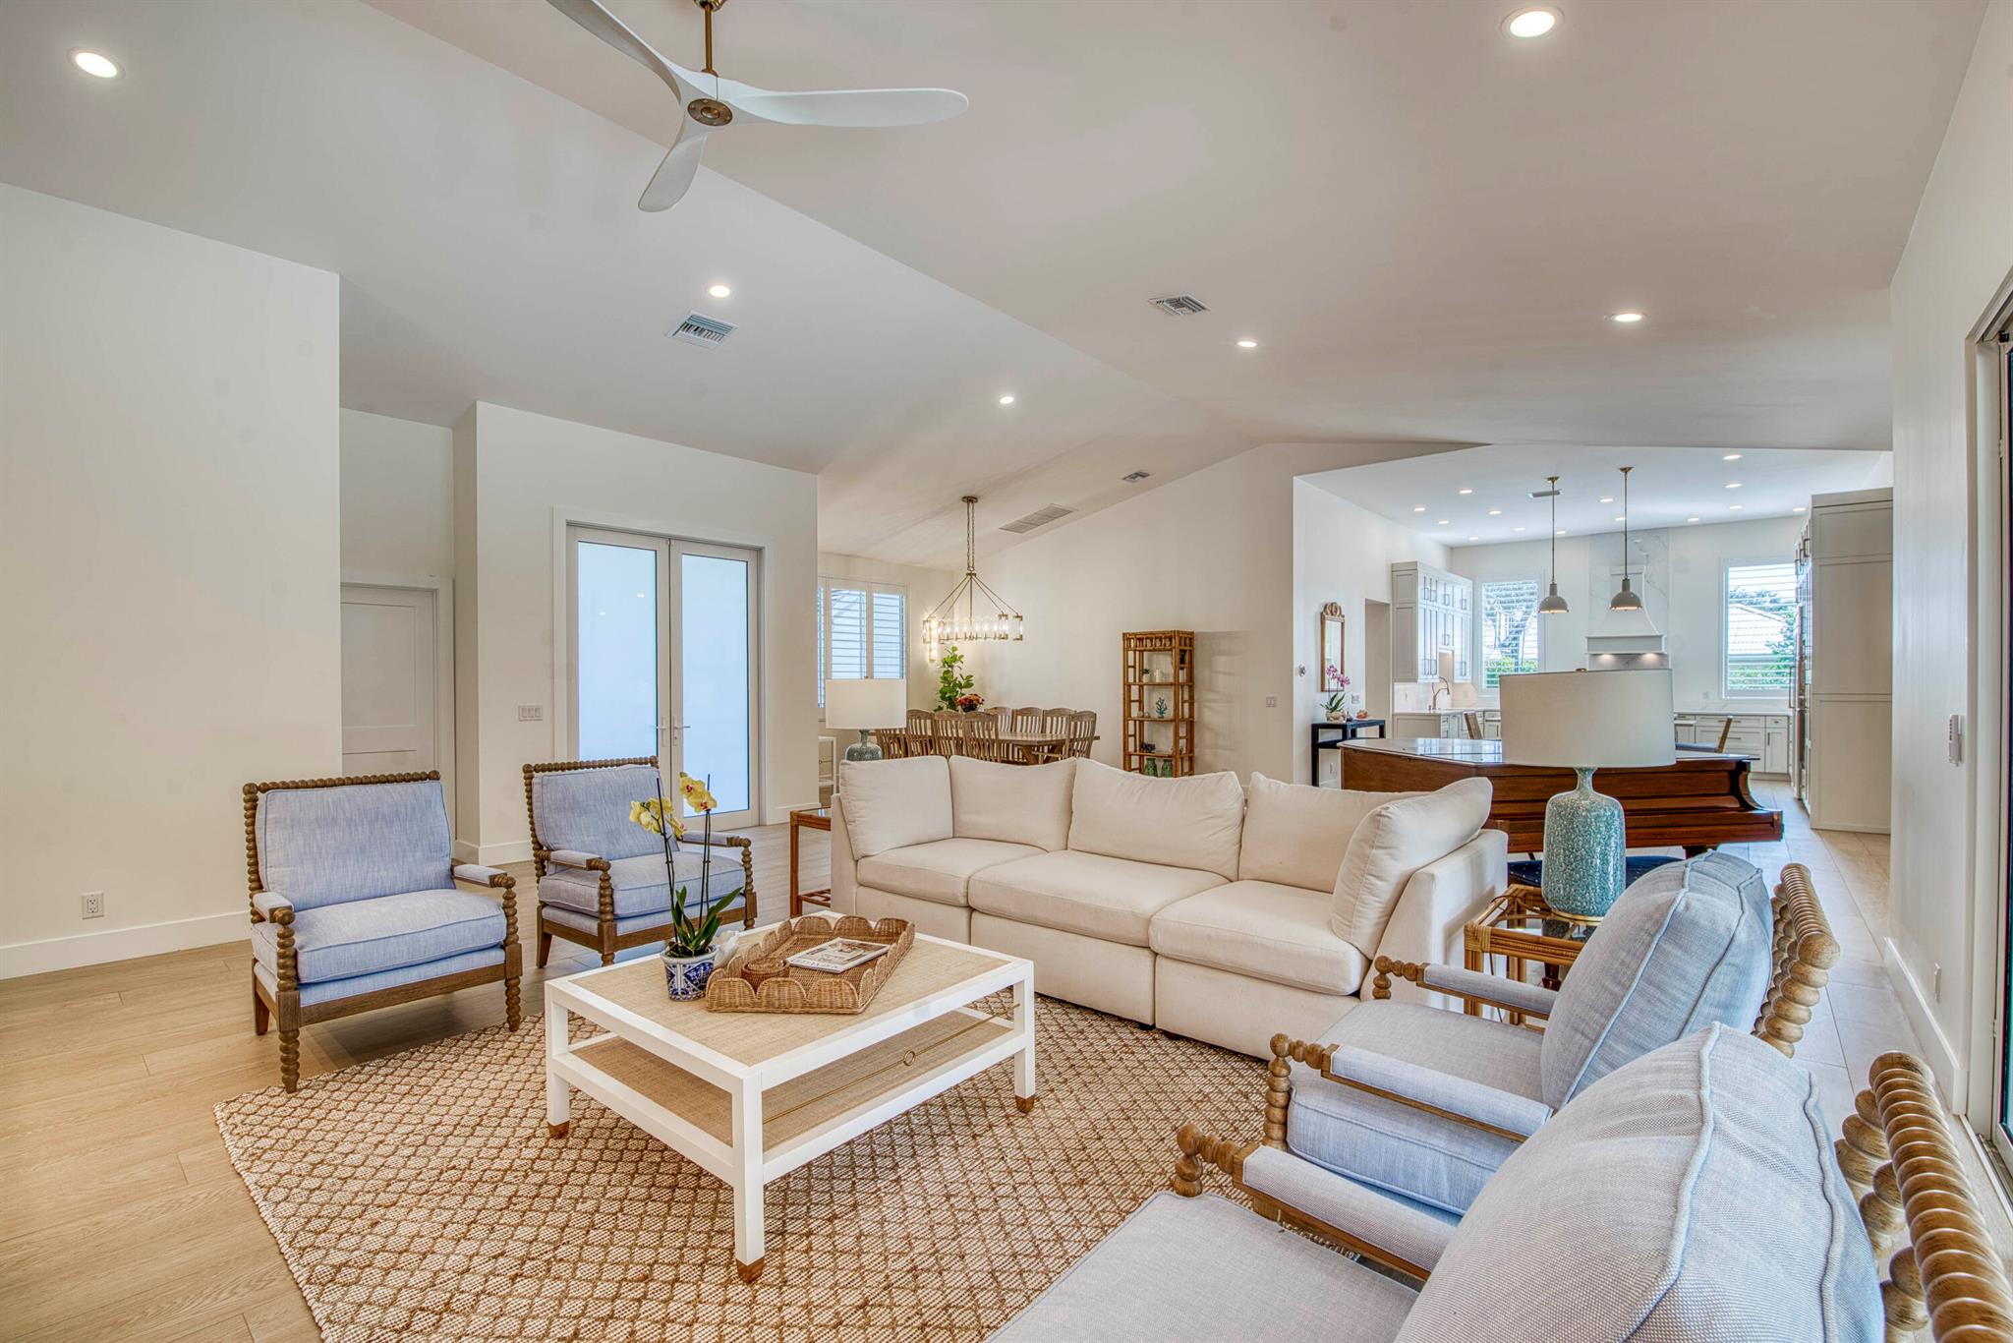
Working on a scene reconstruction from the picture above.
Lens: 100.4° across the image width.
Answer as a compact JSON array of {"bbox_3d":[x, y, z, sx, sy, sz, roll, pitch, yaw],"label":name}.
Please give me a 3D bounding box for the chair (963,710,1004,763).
[{"bbox_3d":[-0.083,0.920,8.381,0.480,1.040,0.560,-1,0,39],"label":"chair"}]

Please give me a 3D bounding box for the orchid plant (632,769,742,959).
[{"bbox_3d":[-0.920,0.555,2.410,0.299,0.555,0.230,0,0,-21],"label":"orchid plant"}]

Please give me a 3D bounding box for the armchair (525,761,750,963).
[{"bbox_3d":[-1.770,0.925,4.040,0.910,0.950,0.740,0,0,41],"label":"armchair"}]

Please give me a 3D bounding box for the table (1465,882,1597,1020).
[{"bbox_3d":[1.920,1.110,2.800,0.560,0.580,0.650,0,0,41],"label":"table"}]

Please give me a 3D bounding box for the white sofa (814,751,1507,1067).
[{"bbox_3d":[0.530,0.930,3.905,2.880,0.940,1.020,0,0,40],"label":"white sofa"}]

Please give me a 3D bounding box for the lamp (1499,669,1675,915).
[{"bbox_3d":[1.911,0.387,2.794,0.480,0.812,0.480,-1,0,34],"label":"lamp"}]

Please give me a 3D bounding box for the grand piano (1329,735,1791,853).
[{"bbox_3d":[2.630,0.900,4.250,1.480,1.000,1.450,0,0,-11],"label":"grand piano"}]

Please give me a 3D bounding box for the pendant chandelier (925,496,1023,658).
[{"bbox_3d":[-0.370,-1.110,9.120,1.250,1.600,0.320,0,0,41],"label":"pendant chandelier"}]

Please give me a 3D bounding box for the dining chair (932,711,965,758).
[{"bbox_3d":[-0.400,0.900,8.550,0.470,1.000,0.550,0,0,41],"label":"dining chair"}]

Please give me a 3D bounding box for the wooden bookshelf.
[{"bbox_3d":[1.735,0.480,9.540,0.700,1.840,0.380,0,0,41],"label":"wooden bookshelf"}]

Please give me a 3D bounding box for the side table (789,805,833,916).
[{"bbox_3d":[-0.873,1.124,4.956,0.500,0.610,0.580,-1,0,39],"label":"side table"}]

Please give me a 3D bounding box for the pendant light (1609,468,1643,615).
[{"bbox_3d":[5.878,-1.260,7.956,0.250,1.372,0.250,-1,0,39],"label":"pendant light"}]

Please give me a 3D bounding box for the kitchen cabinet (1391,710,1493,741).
[{"bbox_3d":[6.069,0.961,11.559,0.620,0.920,3.000,-1,0,39],"label":"kitchen cabinet"}]

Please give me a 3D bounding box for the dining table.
[{"bbox_3d":[-0.290,1.025,8.900,2.200,0.750,1.080,0,0,41],"label":"dining table"}]

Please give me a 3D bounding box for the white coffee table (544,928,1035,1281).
[{"bbox_3d":[-0.650,1.169,2.618,1.041,0.466,1.052,-1,0,39],"label":"white coffee table"}]

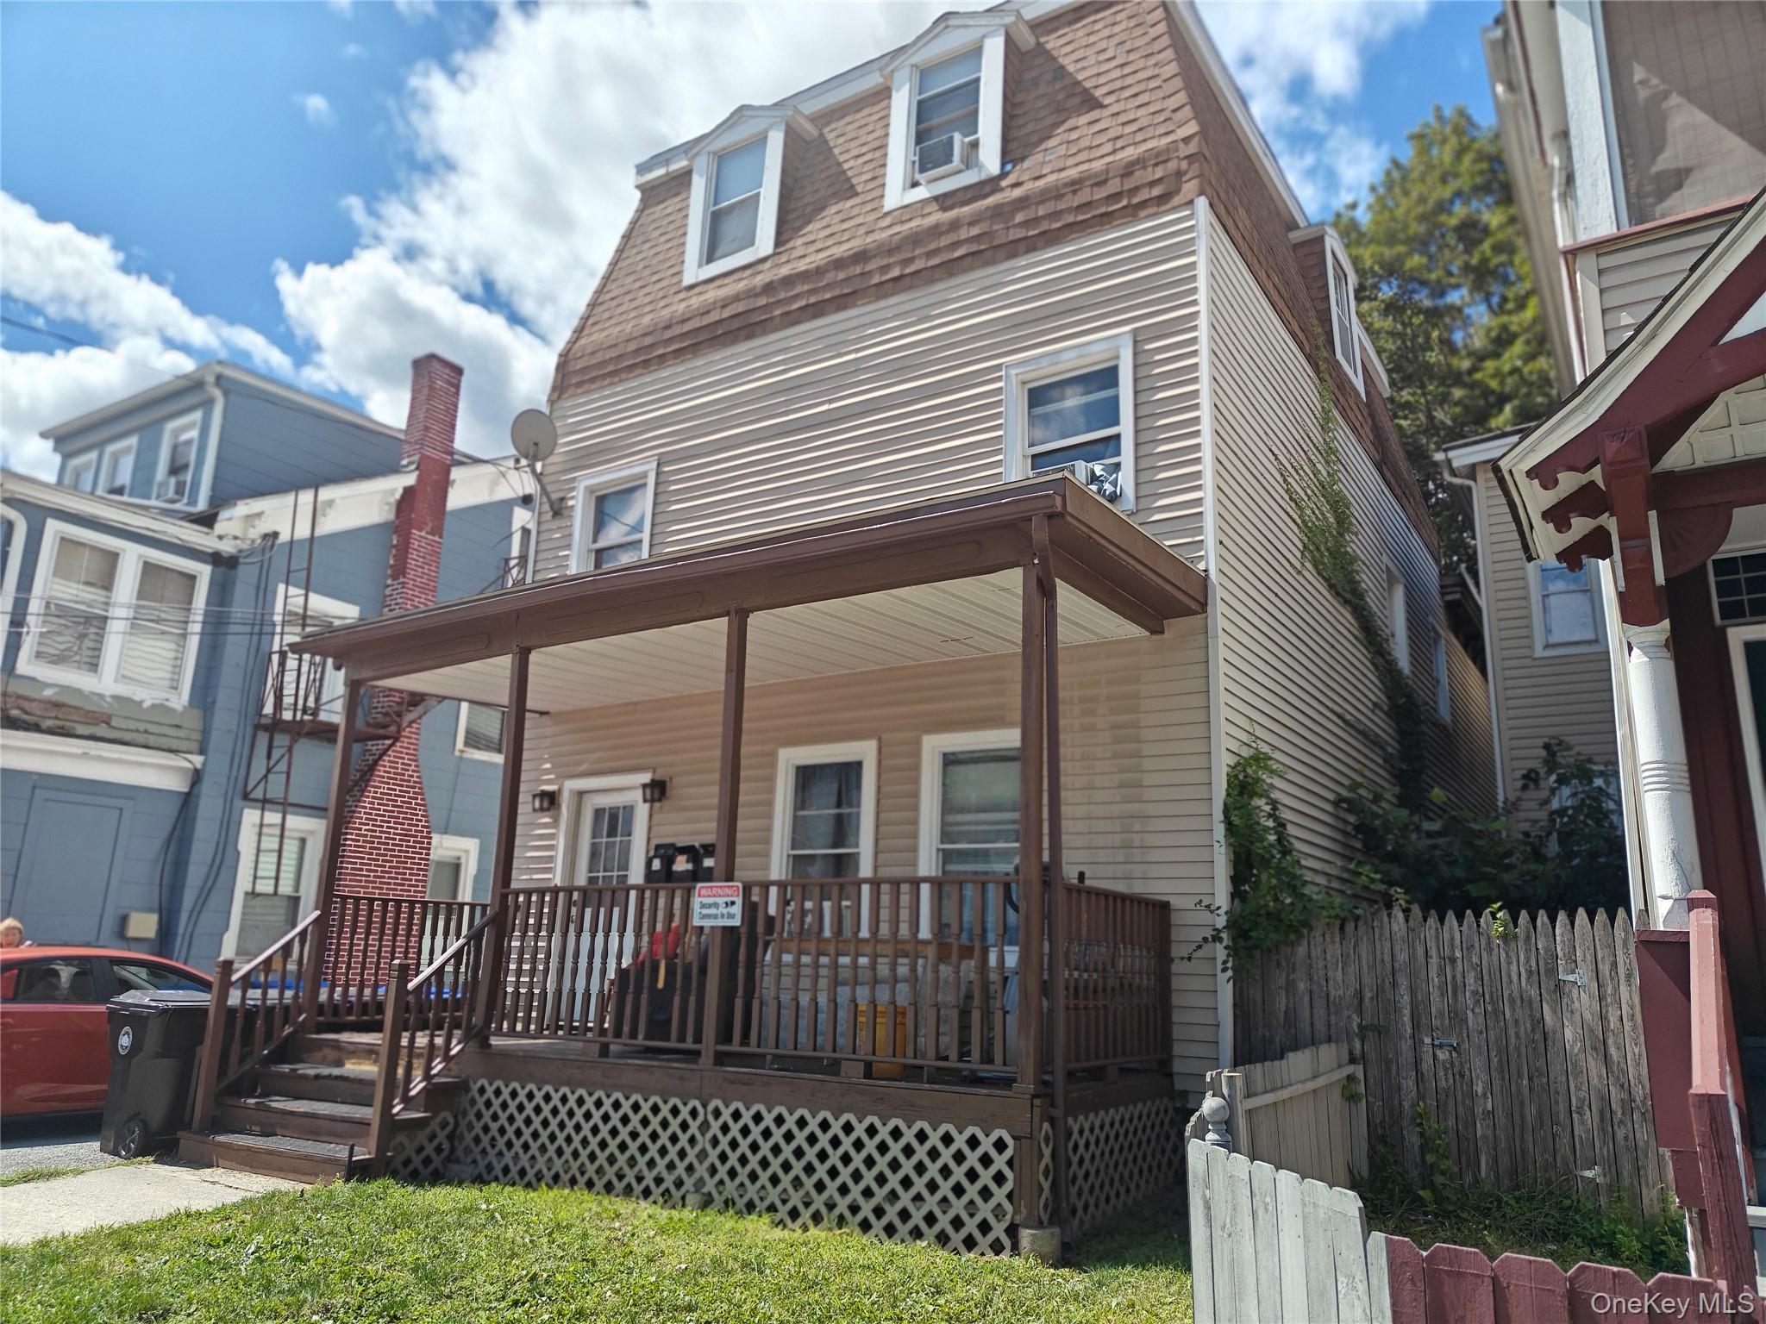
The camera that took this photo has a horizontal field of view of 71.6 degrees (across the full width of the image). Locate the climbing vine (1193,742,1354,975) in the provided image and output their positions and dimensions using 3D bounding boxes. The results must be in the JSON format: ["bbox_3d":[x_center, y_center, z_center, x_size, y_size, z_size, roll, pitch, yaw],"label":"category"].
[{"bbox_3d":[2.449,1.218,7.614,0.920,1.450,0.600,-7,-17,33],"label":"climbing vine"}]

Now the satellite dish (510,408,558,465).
[{"bbox_3d":[-3.430,-2.222,11.987,0.300,0.540,0.500,-11,-19,42],"label":"satellite dish"}]

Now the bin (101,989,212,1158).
[{"bbox_3d":[-5.349,3.085,9.232,0.820,1.120,0.700,-7,-17,33],"label":"bin"}]

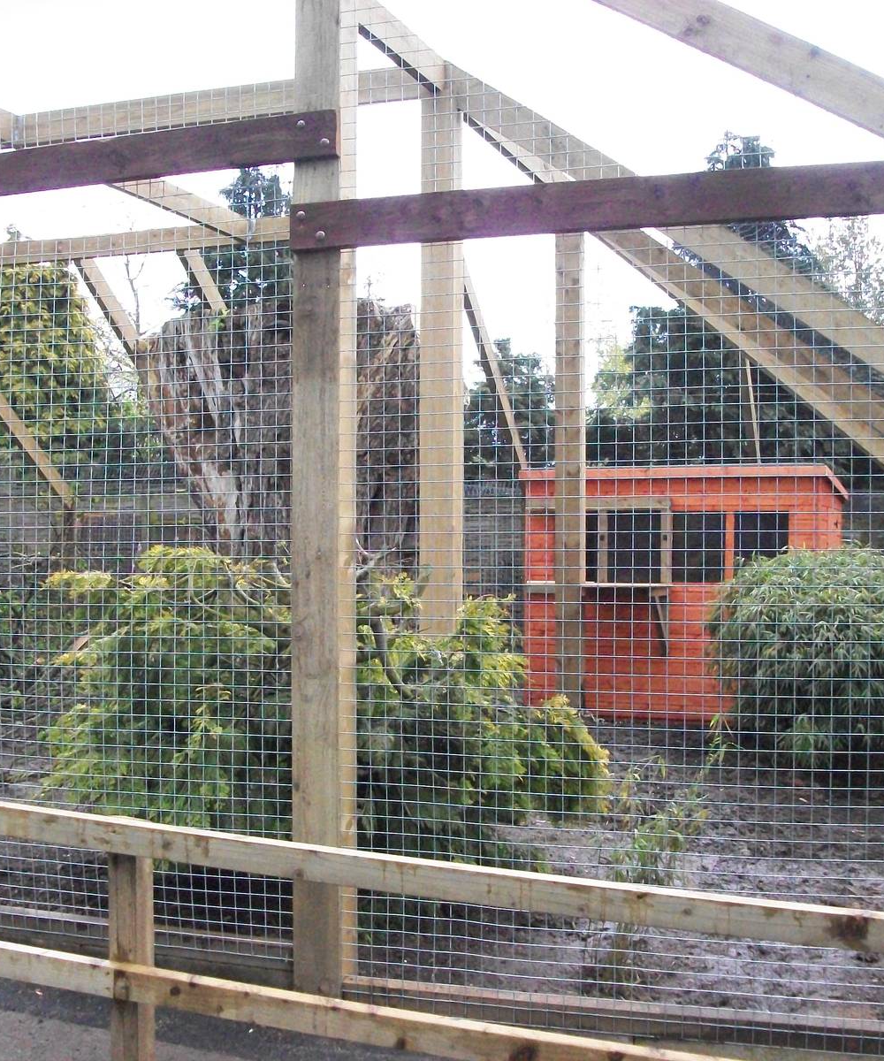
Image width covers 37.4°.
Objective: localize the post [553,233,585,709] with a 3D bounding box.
[{"bbox_3d":[0.807,-0.364,8.200,0.158,3.174,0.158,0,0,18],"label":"post"}]

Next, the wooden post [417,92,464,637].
[{"bbox_3d":[-0.001,-0.403,6.150,0.158,3.367,0.158,0,0,18],"label":"wooden post"}]

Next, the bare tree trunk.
[{"bbox_3d":[-0.847,-0.116,7.800,1.780,2.530,1.400,0,0,15],"label":"bare tree trunk"}]

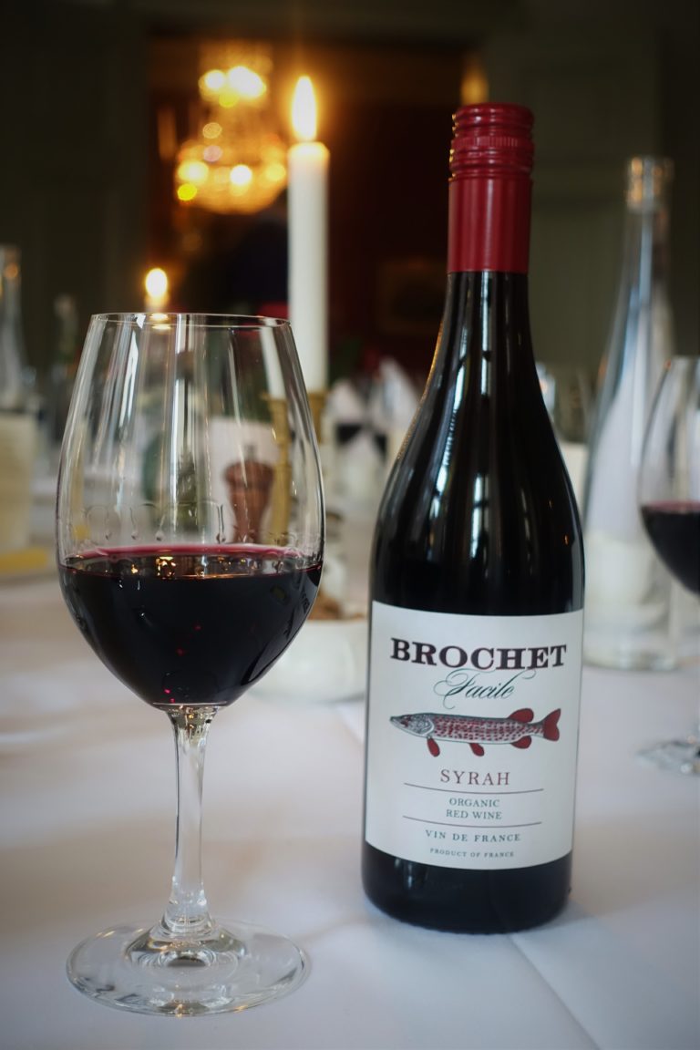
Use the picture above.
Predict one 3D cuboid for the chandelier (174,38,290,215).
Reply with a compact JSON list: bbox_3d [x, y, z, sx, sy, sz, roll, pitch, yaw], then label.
[{"bbox_3d":[-0.730,-2.417,8.700,0.670,1.020,0.670,1,5,0],"label":"chandelier"}]

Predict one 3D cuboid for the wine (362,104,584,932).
[{"bbox_3d":[0.049,-0.004,0.539,0.080,0.298,0.080,2,5,3],"label":"wine"}]

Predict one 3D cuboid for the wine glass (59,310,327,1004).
[{"bbox_3d":[-0.053,0.041,0.470,0.086,0.215,0.086,1,5,0],"label":"wine glass"}]

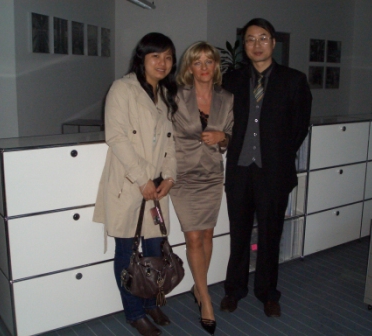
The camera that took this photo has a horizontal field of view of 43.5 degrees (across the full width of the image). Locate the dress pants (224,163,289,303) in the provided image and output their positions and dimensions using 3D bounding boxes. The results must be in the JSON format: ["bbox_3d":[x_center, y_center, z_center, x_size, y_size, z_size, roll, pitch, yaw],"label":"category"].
[{"bbox_3d":[0.452,0.375,2.925,0.390,0.960,0.280,4,12,18],"label":"dress pants"}]

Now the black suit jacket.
[{"bbox_3d":[0.467,-0.234,2.804,0.560,0.800,0.340,4,12,17],"label":"black suit jacket"}]

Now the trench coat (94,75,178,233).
[{"bbox_3d":[-0.267,-0.062,2.541,0.460,0.910,0.340,-8,14,-36],"label":"trench coat"}]

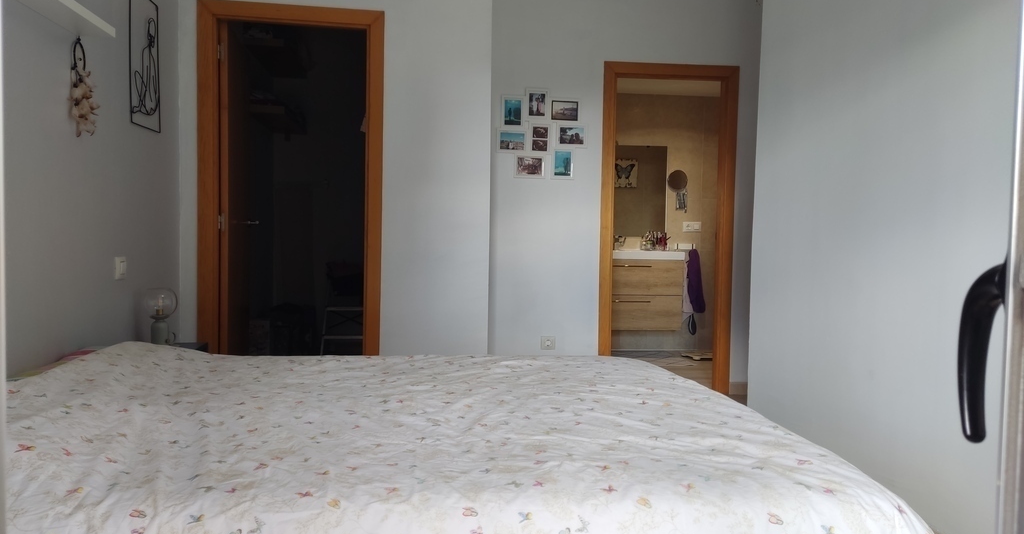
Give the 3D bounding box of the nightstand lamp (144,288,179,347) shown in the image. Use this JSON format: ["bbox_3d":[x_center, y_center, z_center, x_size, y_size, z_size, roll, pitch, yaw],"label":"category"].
[{"bbox_3d":[-1.345,0.198,2.840,0.120,0.235,0.120,1,3,-8],"label":"nightstand lamp"}]

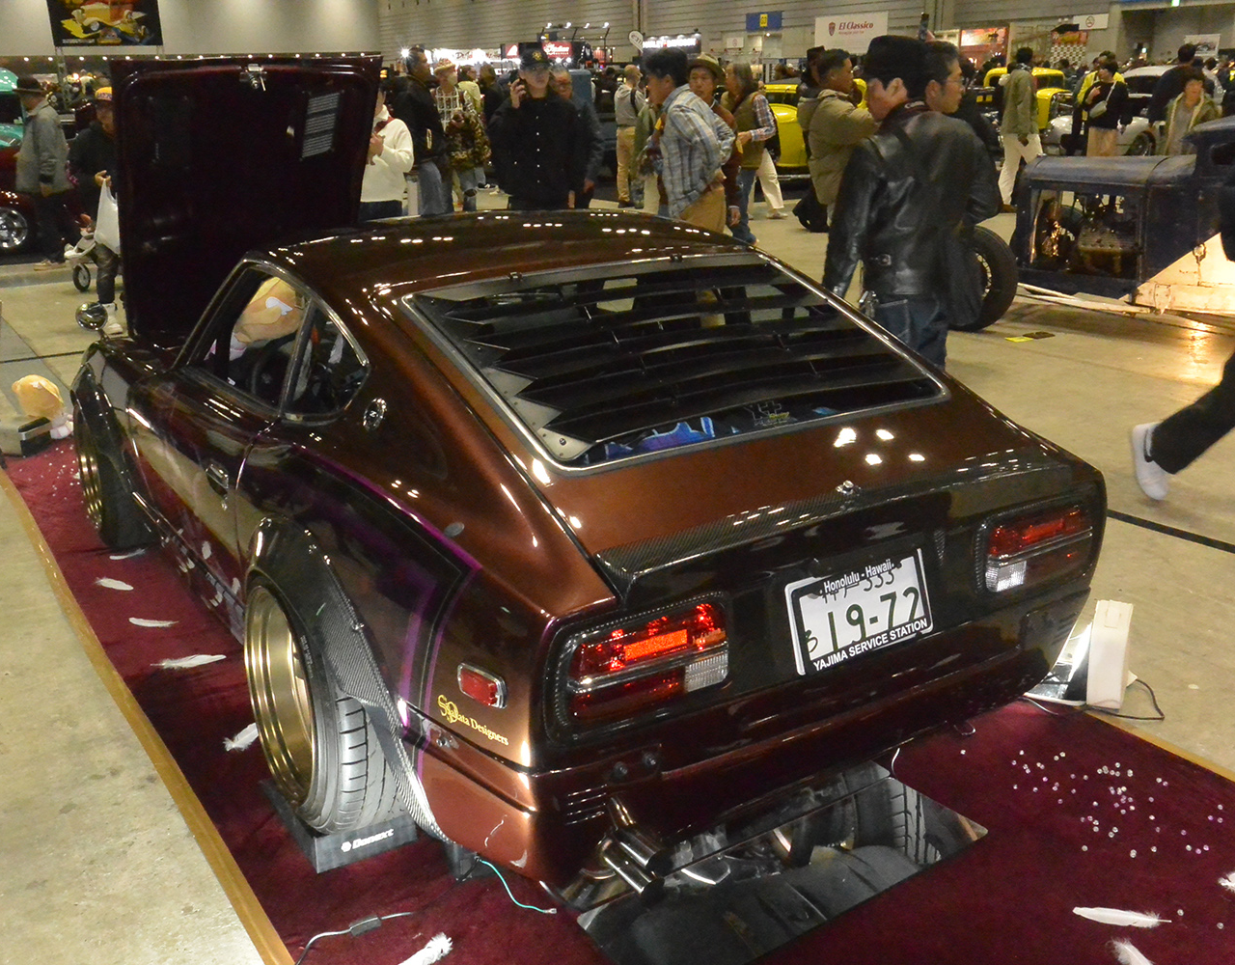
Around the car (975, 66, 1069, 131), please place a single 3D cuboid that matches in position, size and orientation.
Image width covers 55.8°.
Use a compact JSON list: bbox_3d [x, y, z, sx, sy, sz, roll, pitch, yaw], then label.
[{"bbox_3d":[8.255,-7.182,22.628,1.680,1.600,3.950,-12,22,-29],"label":"car"}]

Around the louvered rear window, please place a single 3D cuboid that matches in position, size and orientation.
[{"bbox_3d":[0.134,-0.308,2.505,0.970,0.100,0.682,-12,40,-29],"label":"louvered rear window"}]

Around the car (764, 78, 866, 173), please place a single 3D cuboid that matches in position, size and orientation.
[{"bbox_3d":[2.379,-5.110,17.095,4.000,1.520,1.680,-17,25,-38],"label":"car"}]

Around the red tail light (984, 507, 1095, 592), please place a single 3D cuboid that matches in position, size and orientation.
[{"bbox_3d":[0.849,0.121,2.372,0.300,0.132,0.065,-12,12,-29],"label":"red tail light"}]

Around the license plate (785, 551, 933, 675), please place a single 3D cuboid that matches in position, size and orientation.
[{"bbox_3d":[0.453,0.234,2.153,0.333,0.170,0.020,-12,5,-29],"label":"license plate"}]

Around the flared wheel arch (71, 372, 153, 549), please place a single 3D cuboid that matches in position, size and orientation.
[{"bbox_3d":[-1.946,-0.185,4.417,0.180,0.490,0.920,-12,22,-29],"label":"flared wheel arch"}]

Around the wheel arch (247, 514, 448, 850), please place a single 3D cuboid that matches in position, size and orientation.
[{"bbox_3d":[-0.654,0.372,2.464,0.170,0.535,1.010,-12,22,-29],"label":"wheel arch"}]

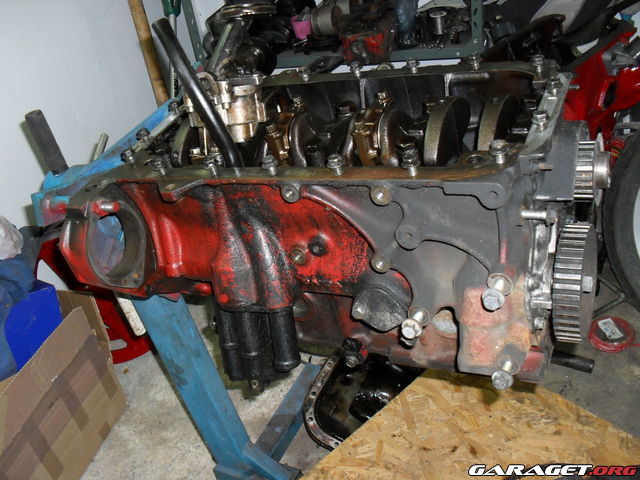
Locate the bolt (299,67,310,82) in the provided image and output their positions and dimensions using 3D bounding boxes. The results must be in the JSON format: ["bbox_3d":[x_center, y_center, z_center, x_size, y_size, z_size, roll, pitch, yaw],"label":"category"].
[{"bbox_3d":[-0.020,-0.212,0.837,0.015,0.022,0.015,4,40,29],"label":"bolt"}]

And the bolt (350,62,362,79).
[{"bbox_3d":[0.046,-0.208,0.798,0.015,0.022,0.015,4,40,29],"label":"bolt"}]

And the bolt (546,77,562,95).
[{"bbox_3d":[0.218,-0.140,0.600,0.015,0.018,0.015,4,39,29],"label":"bolt"}]

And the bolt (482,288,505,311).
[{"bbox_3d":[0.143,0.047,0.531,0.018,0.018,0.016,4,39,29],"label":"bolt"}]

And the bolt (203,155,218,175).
[{"bbox_3d":[-0.107,-0.073,0.649,0.015,0.022,0.015,4,39,29],"label":"bolt"}]

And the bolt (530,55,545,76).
[{"bbox_3d":[0.218,-0.173,0.643,0.014,0.019,0.014,4,39,29],"label":"bolt"}]

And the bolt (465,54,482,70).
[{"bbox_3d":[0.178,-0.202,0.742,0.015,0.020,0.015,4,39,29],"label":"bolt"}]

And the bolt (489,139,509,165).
[{"bbox_3d":[0.147,-0.070,0.529,0.016,0.021,0.016,4,39,29],"label":"bolt"}]

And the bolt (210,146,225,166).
[{"bbox_3d":[-0.110,-0.089,0.694,0.013,0.019,0.013,4,39,29],"label":"bolt"}]

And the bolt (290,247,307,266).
[{"bbox_3d":[-0.023,0.018,0.704,0.019,0.019,0.012,4,39,29],"label":"bolt"}]

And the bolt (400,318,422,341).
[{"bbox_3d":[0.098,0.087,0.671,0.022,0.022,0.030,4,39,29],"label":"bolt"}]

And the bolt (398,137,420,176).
[{"bbox_3d":[0.083,-0.074,0.587,0.016,0.030,0.016,4,39,29],"label":"bolt"}]

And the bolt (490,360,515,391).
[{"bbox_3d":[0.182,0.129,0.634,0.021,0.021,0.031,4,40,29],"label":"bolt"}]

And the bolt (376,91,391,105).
[{"bbox_3d":[0.070,-0.157,0.714,0.015,0.015,0.015,4,40,29],"label":"bolt"}]

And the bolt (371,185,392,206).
[{"bbox_3d":[0.057,-0.041,0.604,0.020,0.020,0.013,4,39,29],"label":"bolt"}]

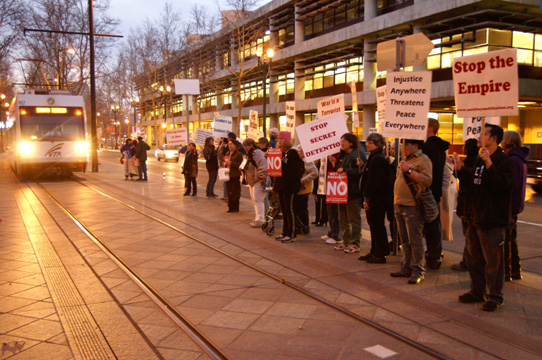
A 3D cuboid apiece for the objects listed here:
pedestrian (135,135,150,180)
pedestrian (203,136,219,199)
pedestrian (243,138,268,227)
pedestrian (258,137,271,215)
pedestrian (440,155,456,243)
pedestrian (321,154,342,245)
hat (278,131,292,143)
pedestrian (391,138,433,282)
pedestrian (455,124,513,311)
[{"bbox_3d":[-5.177,-0.859,18.175,0.360,1.740,0.500,4,7,41],"label":"pedestrian"},{"bbox_3d":[-1.742,-0.374,12.994,0.380,1.693,0.480,2,5,22],"label":"pedestrian"},{"bbox_3d":[-0.288,0.040,8.493,0.480,1.626,0.500,-2,5,-22],"label":"pedestrian"},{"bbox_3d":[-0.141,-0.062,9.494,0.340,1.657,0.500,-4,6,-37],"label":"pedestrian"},{"bbox_3d":[2.458,0.224,6.464,0.400,1.600,0.480,3,6,32],"label":"pedestrian"},{"bbox_3d":[1.004,0.129,7.199,0.380,1.660,0.500,-3,5,-25],"label":"pedestrian"},{"bbox_3d":[0.231,-0.691,7.170,0.250,0.200,0.200,-2,5,-25],"label":"hat"},{"bbox_3d":[1.617,0.302,5.133,0.440,1.664,0.540,-3,5,-25],"label":"pedestrian"},{"bbox_3d":[2.029,0.345,4.287,0.480,1.734,0.550,-3,6,-33],"label":"pedestrian"}]

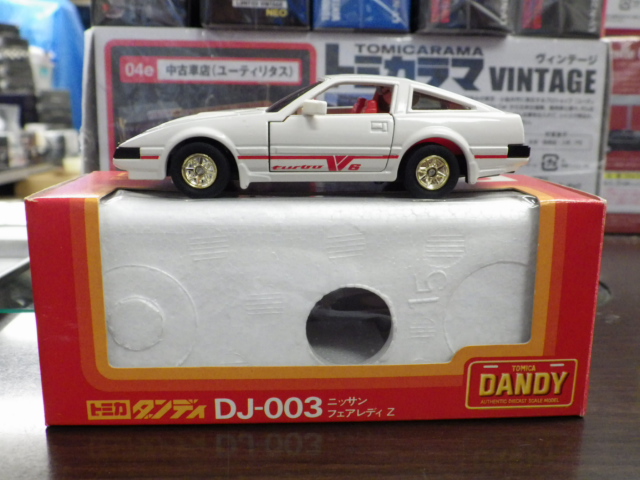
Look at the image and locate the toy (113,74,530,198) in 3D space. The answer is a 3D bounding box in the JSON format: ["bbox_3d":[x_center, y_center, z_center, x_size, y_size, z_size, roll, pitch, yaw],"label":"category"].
[{"bbox_3d":[0.000,-0.029,0.166,0.103,0.029,0.043,0,13,-2],"label":"toy"}]

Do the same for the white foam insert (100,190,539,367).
[{"bbox_3d":[-0.001,0.011,0.171,0.115,0.050,0.044,0,13,-3],"label":"white foam insert"}]

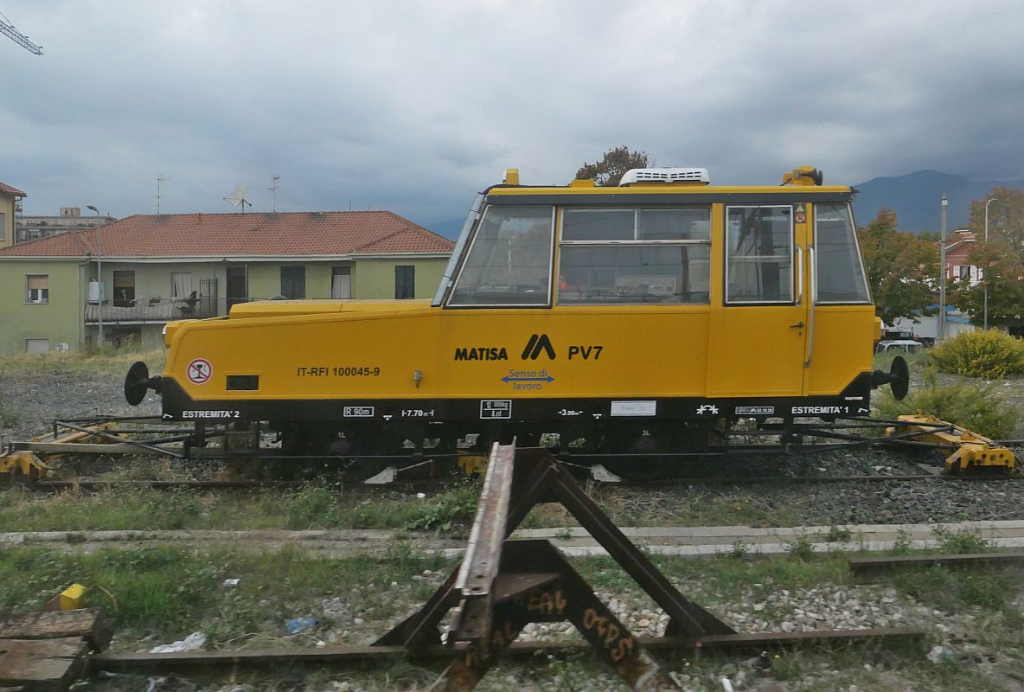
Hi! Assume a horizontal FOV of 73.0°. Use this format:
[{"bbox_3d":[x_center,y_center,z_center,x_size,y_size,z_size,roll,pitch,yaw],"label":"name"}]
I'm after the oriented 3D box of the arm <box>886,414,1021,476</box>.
[{"bbox_3d":[4.820,1.090,7.820,0.680,0.350,1.700,0,4,0],"label":"arm"}]

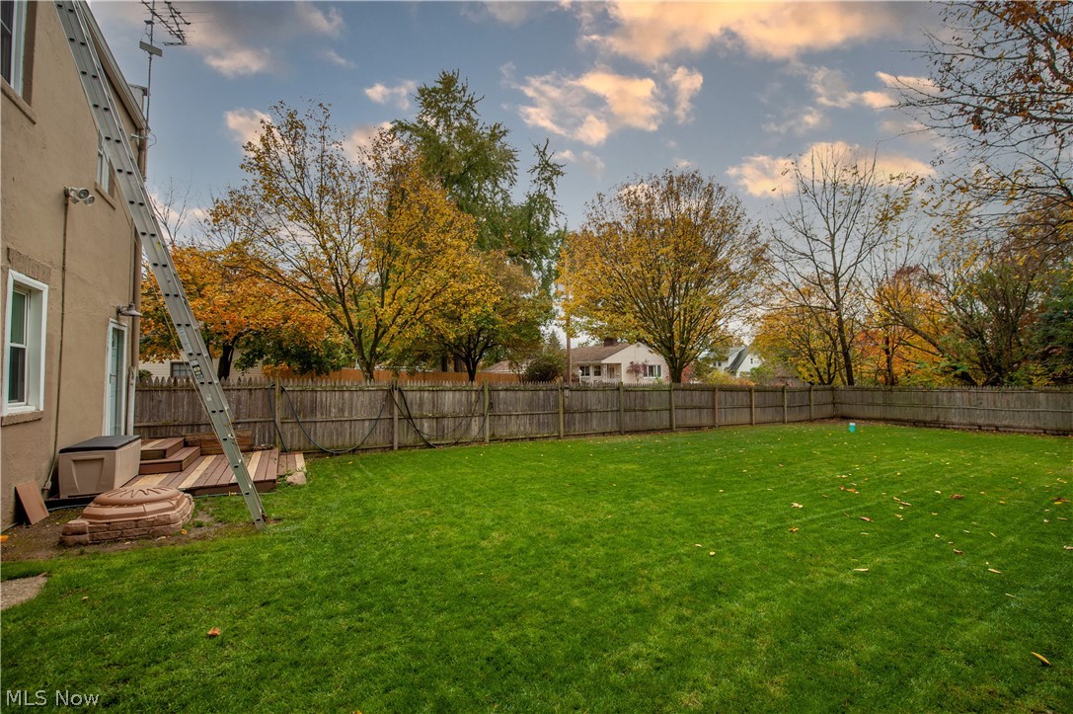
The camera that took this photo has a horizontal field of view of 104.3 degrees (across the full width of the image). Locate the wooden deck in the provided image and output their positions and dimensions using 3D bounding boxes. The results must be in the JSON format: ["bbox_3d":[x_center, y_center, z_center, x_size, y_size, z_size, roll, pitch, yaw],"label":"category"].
[{"bbox_3d":[-5.366,1.955,7.001,2.550,0.200,3.100,2,-4,-31],"label":"wooden deck"}]

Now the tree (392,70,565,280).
[{"bbox_3d":[-3.736,-7.830,27.595,11.142,21.297,11.142,1,-4,-8],"label":"tree"}]

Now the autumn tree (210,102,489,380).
[{"bbox_3d":[-6.955,-3.531,15.781,9.154,11.813,9.154,2,-4,-24],"label":"autumn tree"}]

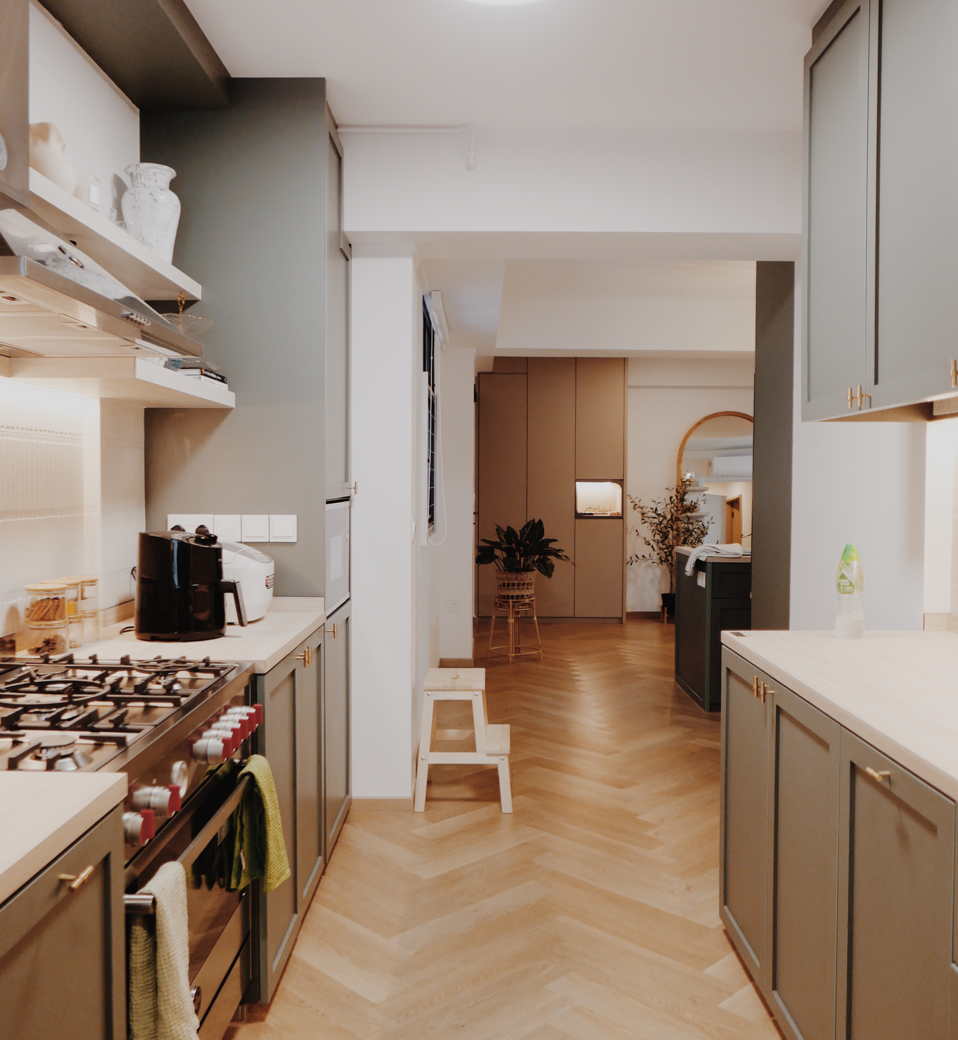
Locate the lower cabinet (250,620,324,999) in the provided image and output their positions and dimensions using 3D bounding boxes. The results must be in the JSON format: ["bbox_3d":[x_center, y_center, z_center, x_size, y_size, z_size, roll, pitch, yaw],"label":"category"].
[{"bbox_3d":[-0.813,0.770,2.796,0.598,0.820,0.880,0,2,0],"label":"lower cabinet"}]

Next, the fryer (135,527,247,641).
[{"bbox_3d":[-0.815,0.182,2.721,0.325,0.295,0.250,0,2,7],"label":"fryer"}]

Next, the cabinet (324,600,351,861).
[{"bbox_3d":[-0.793,0.714,3.422,0.590,0.809,0.617,0,2,0],"label":"cabinet"}]

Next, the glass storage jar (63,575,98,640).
[{"bbox_3d":[-1.104,0.244,2.665,0.100,0.174,0.100,0,2,0],"label":"glass storage jar"}]

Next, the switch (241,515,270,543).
[{"bbox_3d":[-0.722,0.029,3.087,0.087,0.088,0.012,0,2,0],"label":"switch"}]

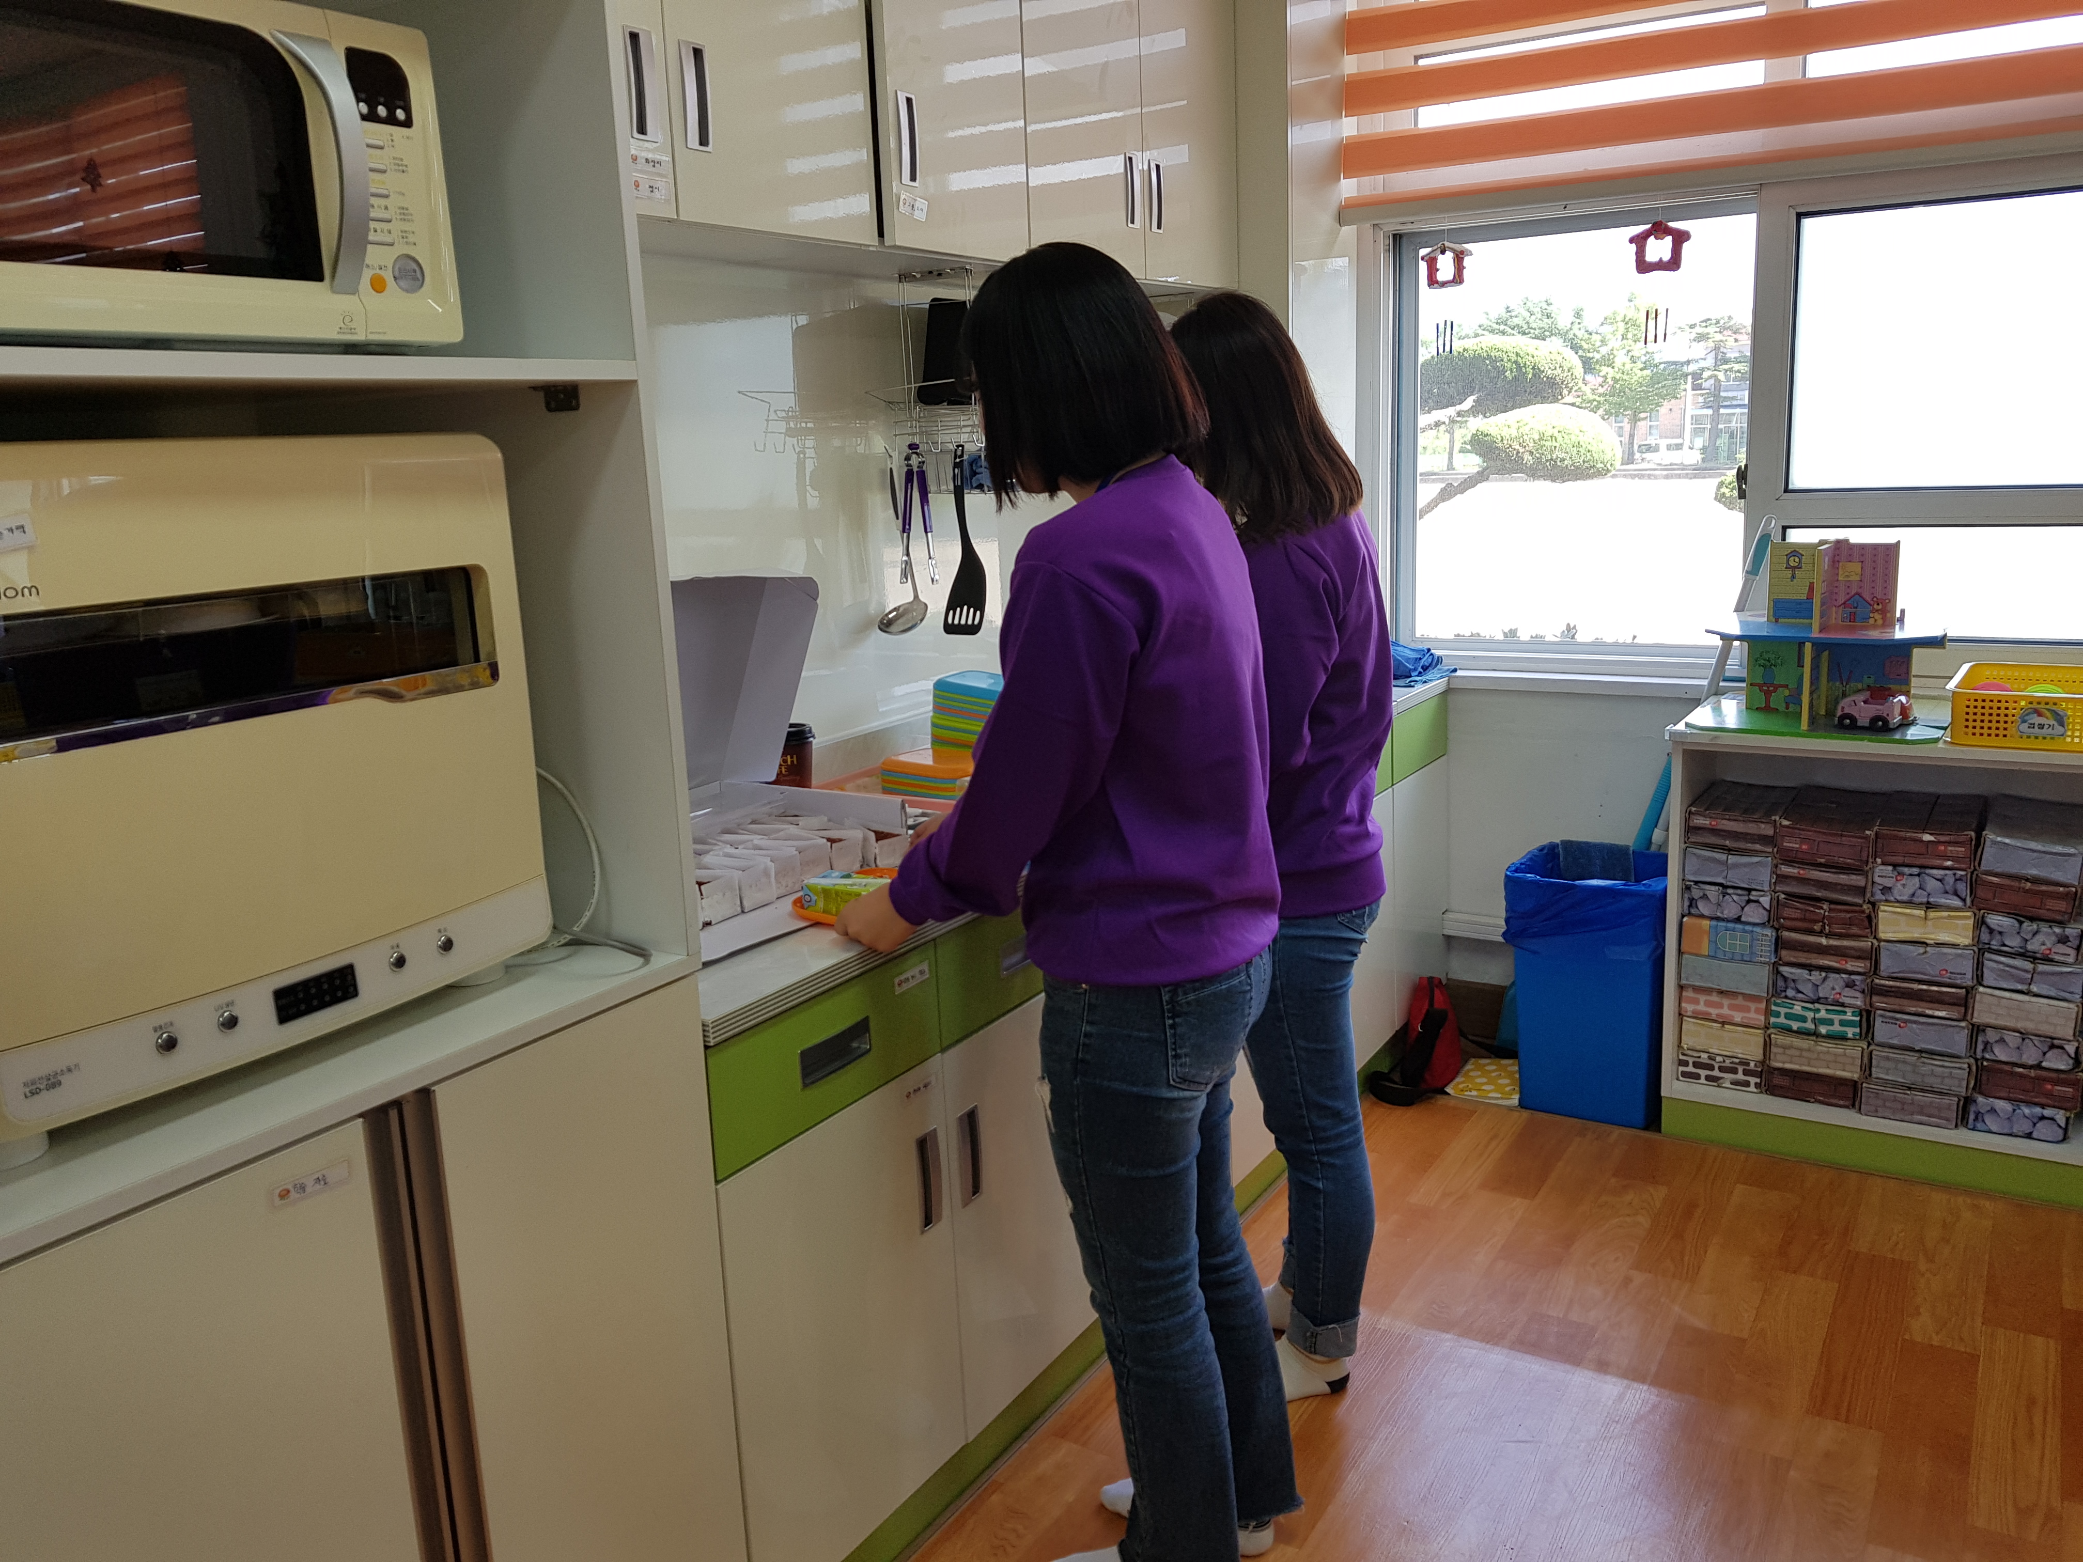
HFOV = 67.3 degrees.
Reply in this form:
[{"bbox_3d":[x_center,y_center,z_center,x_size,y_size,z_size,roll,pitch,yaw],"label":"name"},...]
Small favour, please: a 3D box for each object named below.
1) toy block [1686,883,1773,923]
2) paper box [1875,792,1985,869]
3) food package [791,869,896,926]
[{"bbox_3d":[1.406,0.208,3.159,0.155,0.069,0.290,5,14,31],"label":"toy block"},{"bbox_3d":[1.674,0.093,2.959,0.157,0.071,0.300,5,14,31],"label":"paper box"},{"bbox_3d":[-0.225,0.139,1.877,0.107,0.034,0.055,6,15,32],"label":"food package"}]

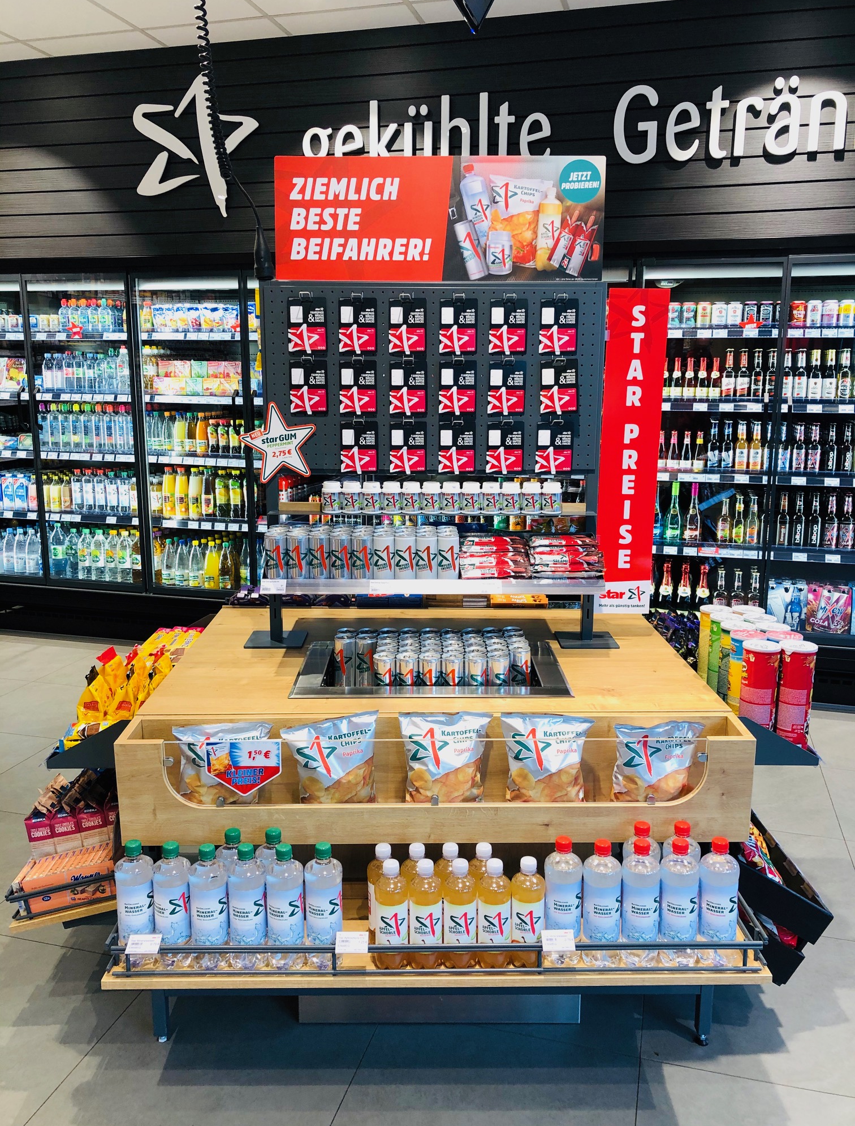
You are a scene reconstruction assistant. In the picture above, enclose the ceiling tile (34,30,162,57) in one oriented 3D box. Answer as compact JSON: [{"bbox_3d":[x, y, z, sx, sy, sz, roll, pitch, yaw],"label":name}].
[{"bbox_3d":[-1.545,-2.422,4.288,0.624,0.018,0.240,3,12,13],"label":"ceiling tile"}]

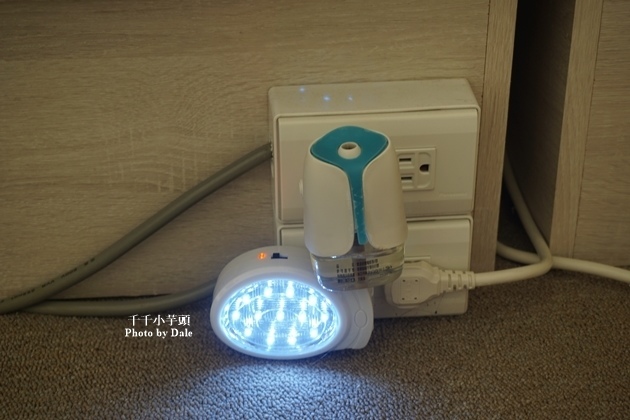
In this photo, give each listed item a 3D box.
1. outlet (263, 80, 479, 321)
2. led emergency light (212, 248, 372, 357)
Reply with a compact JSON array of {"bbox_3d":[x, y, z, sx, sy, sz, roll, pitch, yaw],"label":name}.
[{"bbox_3d":[0.036,-0.003,0.661,0.122,0.146,0.043,-3,29,-3],"label":"outlet"},{"bbox_3d":[-0.012,0.047,0.627,0.096,0.081,0.046,-1,45,0],"label":"led emergency light"}]

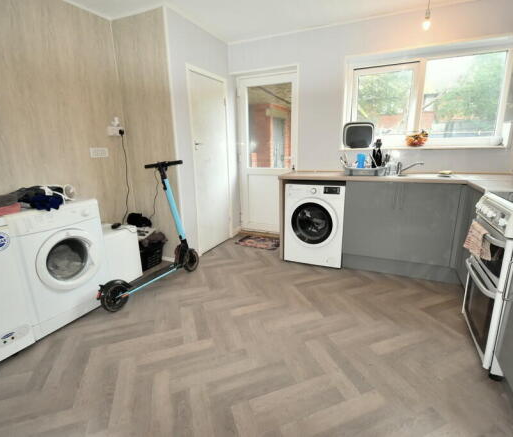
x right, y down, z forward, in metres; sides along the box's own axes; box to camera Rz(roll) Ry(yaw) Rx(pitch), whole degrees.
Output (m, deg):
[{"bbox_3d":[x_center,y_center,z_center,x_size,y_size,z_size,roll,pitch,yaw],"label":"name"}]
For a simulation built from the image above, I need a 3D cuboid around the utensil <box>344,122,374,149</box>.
[{"bbox_3d":[1.159,-0.944,3.104,0.325,0.285,0.130,6,16,24],"label":"utensil"}]

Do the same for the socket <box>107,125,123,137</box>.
[{"bbox_3d":[-1.419,-0.875,2.756,0.040,0.092,0.165,6,16,24],"label":"socket"}]

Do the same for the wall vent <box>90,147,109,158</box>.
[{"bbox_3d":[-1.515,-0.637,2.647,0.020,0.093,0.190,6,16,25],"label":"wall vent"}]

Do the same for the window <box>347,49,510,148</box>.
[{"bbox_3d":[1.656,-1.168,2.817,1.420,0.860,0.100,6,16,26],"label":"window"}]

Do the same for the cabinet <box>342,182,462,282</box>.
[{"bbox_3d":[1.394,0.069,2.767,0.910,0.873,0.580,6,16,24],"label":"cabinet"}]

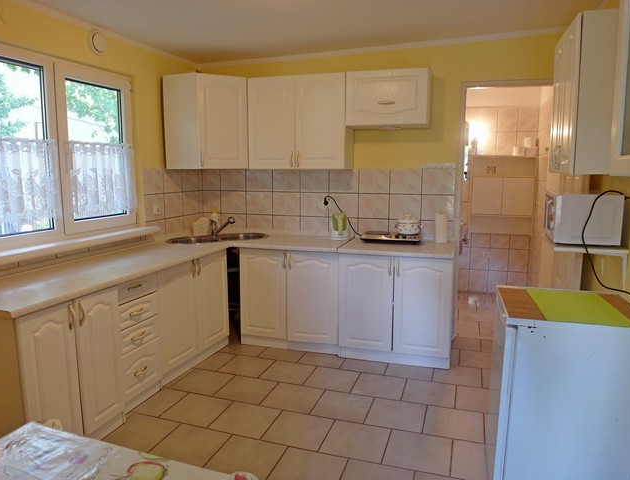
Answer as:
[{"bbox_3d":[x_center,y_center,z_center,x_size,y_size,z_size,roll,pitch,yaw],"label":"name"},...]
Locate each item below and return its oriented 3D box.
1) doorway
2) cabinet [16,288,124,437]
[{"bbox_3d":[1.566,-0.187,3.460,0.888,2.022,0.160,3,9,17],"label":"doorway"},{"bbox_3d":[-1.400,0.657,2.228,0.554,0.797,0.589,3,9,17],"label":"cabinet"}]

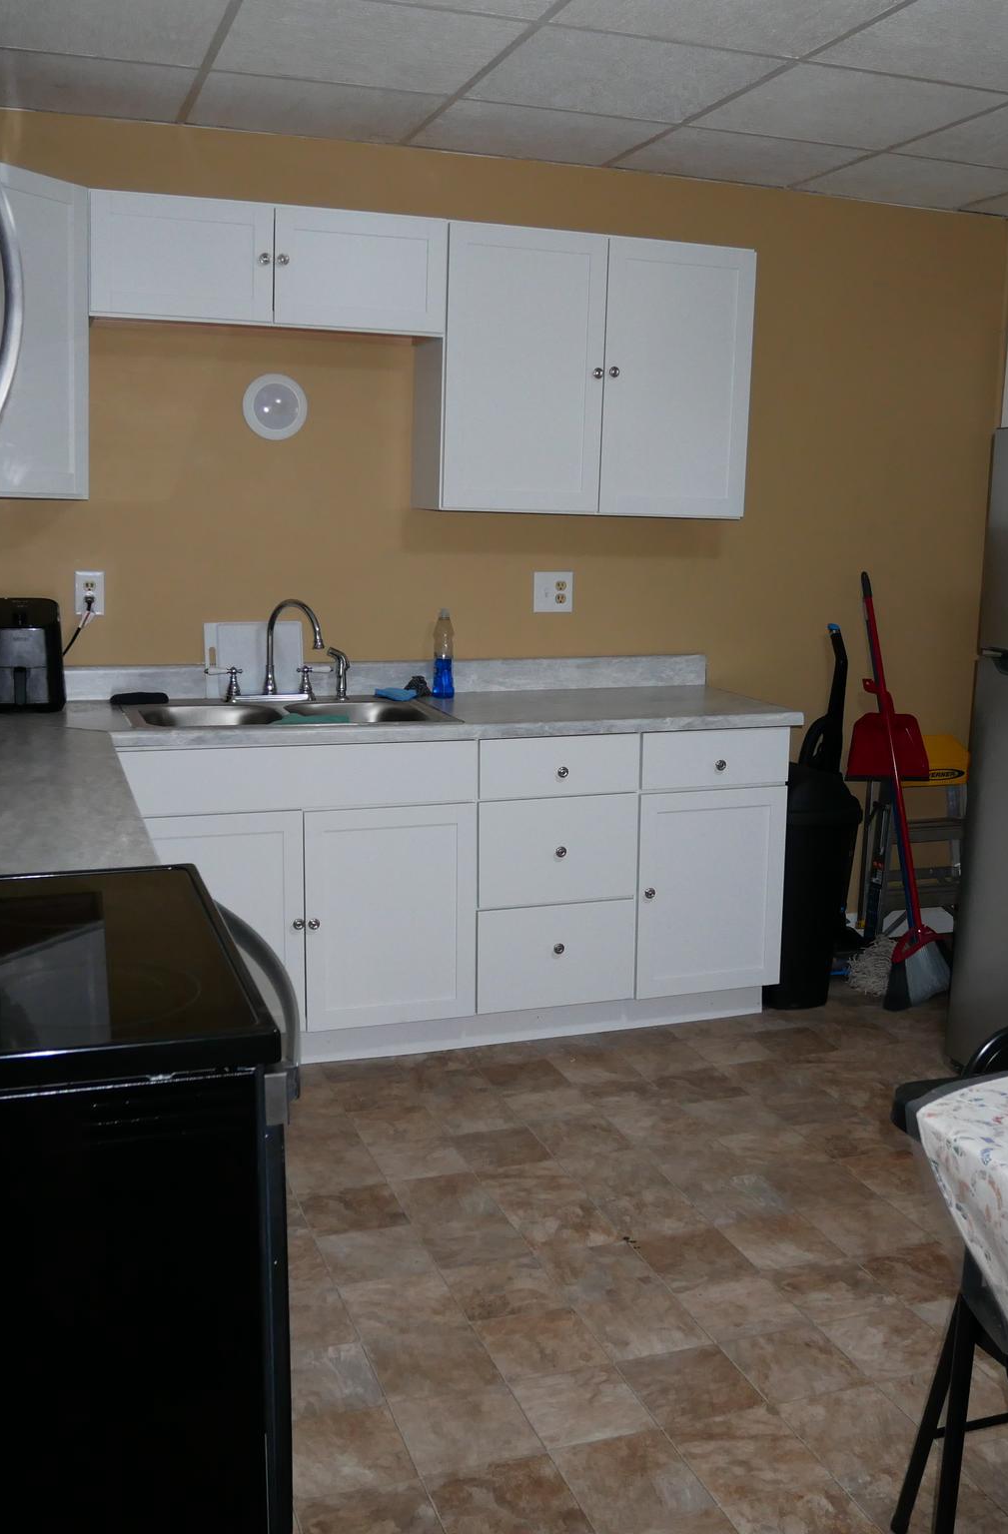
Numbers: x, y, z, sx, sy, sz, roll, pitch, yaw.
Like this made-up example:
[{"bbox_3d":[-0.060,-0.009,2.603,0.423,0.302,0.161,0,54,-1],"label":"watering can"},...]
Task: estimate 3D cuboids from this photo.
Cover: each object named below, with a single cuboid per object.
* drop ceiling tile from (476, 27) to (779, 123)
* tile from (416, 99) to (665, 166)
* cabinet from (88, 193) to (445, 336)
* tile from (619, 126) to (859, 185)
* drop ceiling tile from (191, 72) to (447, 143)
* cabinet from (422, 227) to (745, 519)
[{"bbox_3d":[0.275,-1.632,3.361,0.594,0.020,0.575,-2,11,-19],"label":"drop ceiling tile"},{"bbox_3d":[0.090,-1.723,3.860,0.607,0.018,0.494,-2,11,-19],"label":"tile"},{"bbox_3d":[-0.638,-1.308,3.776,0.915,0.302,0.322,-2,11,-19],"label":"cabinet"},{"bbox_3d":[0.678,-1.751,4.070,0.596,0.020,0.474,-2,11,-19],"label":"tile"},{"bbox_3d":[-0.488,-1.707,3.666,0.597,0.020,0.474,-2,11,-19],"label":"drop ceiling tile"},{"bbox_3d":[0.225,-1.120,4.126,0.930,0.753,0.319,-2,11,-19],"label":"cabinet"}]

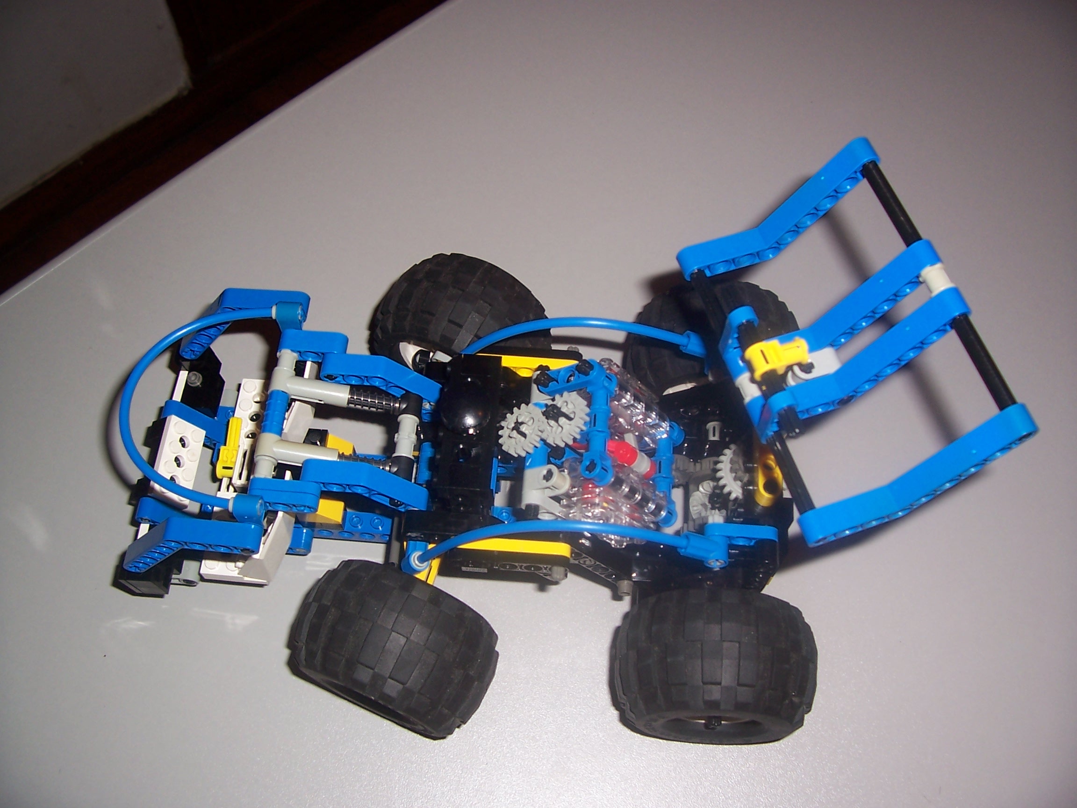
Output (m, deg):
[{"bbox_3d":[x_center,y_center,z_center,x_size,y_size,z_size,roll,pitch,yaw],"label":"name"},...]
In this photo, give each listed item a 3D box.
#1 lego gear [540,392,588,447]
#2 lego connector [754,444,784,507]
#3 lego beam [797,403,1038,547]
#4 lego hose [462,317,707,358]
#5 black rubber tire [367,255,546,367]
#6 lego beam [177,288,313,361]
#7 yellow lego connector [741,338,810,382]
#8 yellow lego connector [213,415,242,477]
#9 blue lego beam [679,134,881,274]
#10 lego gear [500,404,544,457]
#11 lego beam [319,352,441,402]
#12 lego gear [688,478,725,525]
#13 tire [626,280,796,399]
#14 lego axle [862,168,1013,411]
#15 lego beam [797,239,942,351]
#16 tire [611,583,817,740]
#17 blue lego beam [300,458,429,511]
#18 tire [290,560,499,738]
[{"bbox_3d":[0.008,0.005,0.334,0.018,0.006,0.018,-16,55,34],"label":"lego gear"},{"bbox_3d":[0.076,0.021,0.349,0.008,0.008,0.024,2,63,4],"label":"lego connector"},{"bbox_3d":[0.099,0.020,0.276,0.065,0.021,0.008,-32,63,24],"label":"lego beam"},{"bbox_3d":[0.008,-0.021,0.363,0.100,0.033,0.006,-4,62,17],"label":"lego hose"},{"bbox_3d":[-0.029,-0.026,0.417,0.069,0.069,0.040,24,66,12],"label":"black rubber tire"},{"bbox_3d":[-0.115,-0.031,0.395,0.065,0.021,0.008,-13,58,32],"label":"lego beam"},{"bbox_3d":[0.064,-0.012,0.287,0.017,0.008,0.008,-17,65,-6],"label":"yellow lego connector"},{"bbox_3d":[-0.115,0.016,0.394,0.008,0.008,0.024,4,63,2],"label":"yellow lego connector"},{"bbox_3d":[0.074,-0.056,0.320,0.065,0.021,0.008,-32,66,23],"label":"blue lego beam"},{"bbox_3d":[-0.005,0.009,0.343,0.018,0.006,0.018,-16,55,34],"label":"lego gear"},{"bbox_3d":[-0.052,-0.008,0.364,0.044,0.016,0.008,17,62,-22],"label":"lego beam"},{"bbox_3d":[0.061,0.035,0.381,0.013,0.009,0.013,4,63,2],"label":"lego gear"},{"bbox_3d":[0.067,-0.015,0.403,0.069,0.069,0.040,2,63,4],"label":"tire"},{"bbox_3d":[0.104,-0.032,0.277,0.005,0.005,0.096,-17,65,-6],"label":"lego axle"},{"bbox_3d":[0.084,-0.023,0.297,0.065,0.021,0.008,-32,63,24],"label":"lego beam"},{"bbox_3d":[0.057,0.088,0.351,0.069,0.069,0.040,2,63,4],"label":"tire"},{"bbox_3d":[-0.055,0.026,0.345,0.043,0.016,0.008,16,61,-21],"label":"blue lego beam"},{"bbox_3d":[-0.049,0.083,0.361,0.069,0.069,0.040,22,65,11],"label":"tire"}]

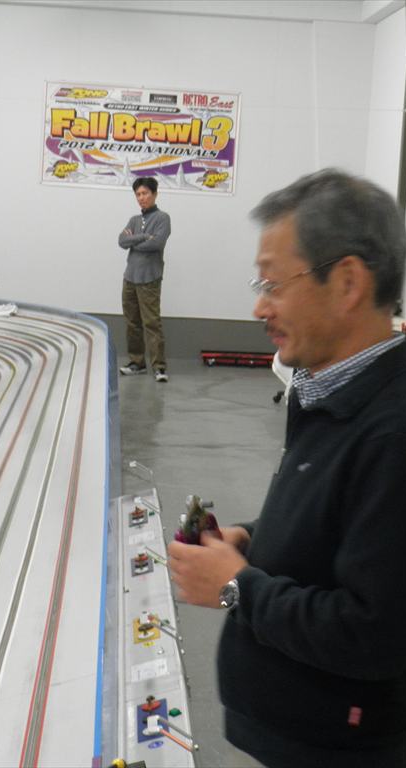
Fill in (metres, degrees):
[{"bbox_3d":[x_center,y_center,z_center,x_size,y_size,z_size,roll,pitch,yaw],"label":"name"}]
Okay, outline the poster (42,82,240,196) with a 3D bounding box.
[{"bbox_3d":[-0.583,-2.296,13.581,1.820,0.950,0.020,3,8,-5],"label":"poster"}]

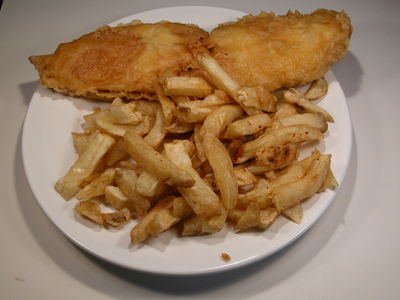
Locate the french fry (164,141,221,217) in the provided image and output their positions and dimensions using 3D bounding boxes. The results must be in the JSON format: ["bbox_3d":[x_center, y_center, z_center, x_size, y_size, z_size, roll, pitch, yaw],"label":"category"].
[{"bbox_3d":[-0.006,0.021,0.435,0.015,0.012,0.057,-24,65,-14],"label":"french fry"}]

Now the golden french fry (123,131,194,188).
[{"bbox_3d":[-0.033,0.007,0.439,0.066,0.012,0.013,35,63,20],"label":"golden french fry"}]

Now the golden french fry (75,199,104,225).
[{"bbox_3d":[-0.083,0.047,0.435,0.019,0.007,0.010,30,61,17],"label":"golden french fry"}]

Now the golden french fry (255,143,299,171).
[{"bbox_3d":[0.061,0.005,0.455,0.036,0.010,0.011,-17,58,-15],"label":"golden french fry"}]

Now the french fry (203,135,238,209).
[{"bbox_3d":[0.015,0.015,0.430,0.016,0.013,0.059,-10,64,-6],"label":"french fry"}]

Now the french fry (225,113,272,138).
[{"bbox_3d":[0.040,-0.020,0.462,0.035,0.011,0.012,-15,56,-2],"label":"french fry"}]

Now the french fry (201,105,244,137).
[{"bbox_3d":[0.019,-0.022,0.461,0.033,0.012,0.013,-33,60,-29],"label":"french fry"}]

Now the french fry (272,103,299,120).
[{"bbox_3d":[0.071,-0.032,0.479,0.021,0.010,0.010,-22,58,-13],"label":"french fry"}]

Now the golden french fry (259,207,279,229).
[{"bbox_3d":[0.051,0.050,0.427,0.017,0.012,0.012,-35,62,-21],"label":"golden french fry"}]

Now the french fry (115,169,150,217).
[{"bbox_3d":[-0.052,0.033,0.437,0.014,0.012,0.032,-27,83,-16],"label":"french fry"}]

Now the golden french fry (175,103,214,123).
[{"bbox_3d":[-0.004,-0.031,0.470,0.033,0.012,0.013,-4,56,3],"label":"golden french fry"}]

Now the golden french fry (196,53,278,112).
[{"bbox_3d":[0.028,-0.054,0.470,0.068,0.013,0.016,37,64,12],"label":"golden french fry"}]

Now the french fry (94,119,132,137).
[{"bbox_3d":[-0.069,-0.017,0.463,0.028,0.007,0.008,16,59,12],"label":"french fry"}]

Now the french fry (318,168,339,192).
[{"bbox_3d":[0.098,0.024,0.443,0.013,0.010,0.016,-18,68,-11],"label":"french fry"}]

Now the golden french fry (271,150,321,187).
[{"bbox_3d":[0.073,0.015,0.444,0.040,0.010,0.011,-29,61,-13],"label":"golden french fry"}]

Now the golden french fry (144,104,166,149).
[{"bbox_3d":[-0.037,-0.020,0.471,0.012,0.011,0.036,7,59,6],"label":"golden french fry"}]

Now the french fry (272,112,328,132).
[{"bbox_3d":[0.081,-0.023,0.470,0.046,0.011,0.012,-5,56,-4],"label":"french fry"}]

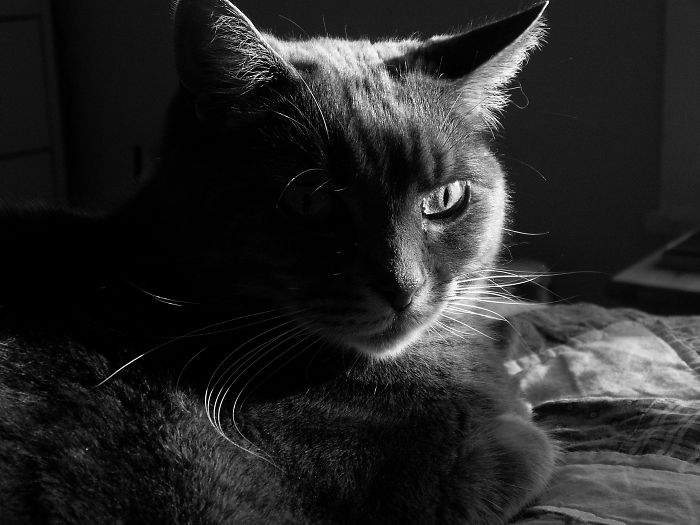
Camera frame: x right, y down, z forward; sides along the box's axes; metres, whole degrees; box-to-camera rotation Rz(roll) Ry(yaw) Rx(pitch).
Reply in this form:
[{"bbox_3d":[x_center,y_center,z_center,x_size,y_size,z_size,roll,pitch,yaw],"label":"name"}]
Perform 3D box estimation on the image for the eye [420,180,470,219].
[{"bbox_3d":[0.033,-0.021,0.425,0.018,0.013,0.009,-10,15,-32],"label":"eye"}]

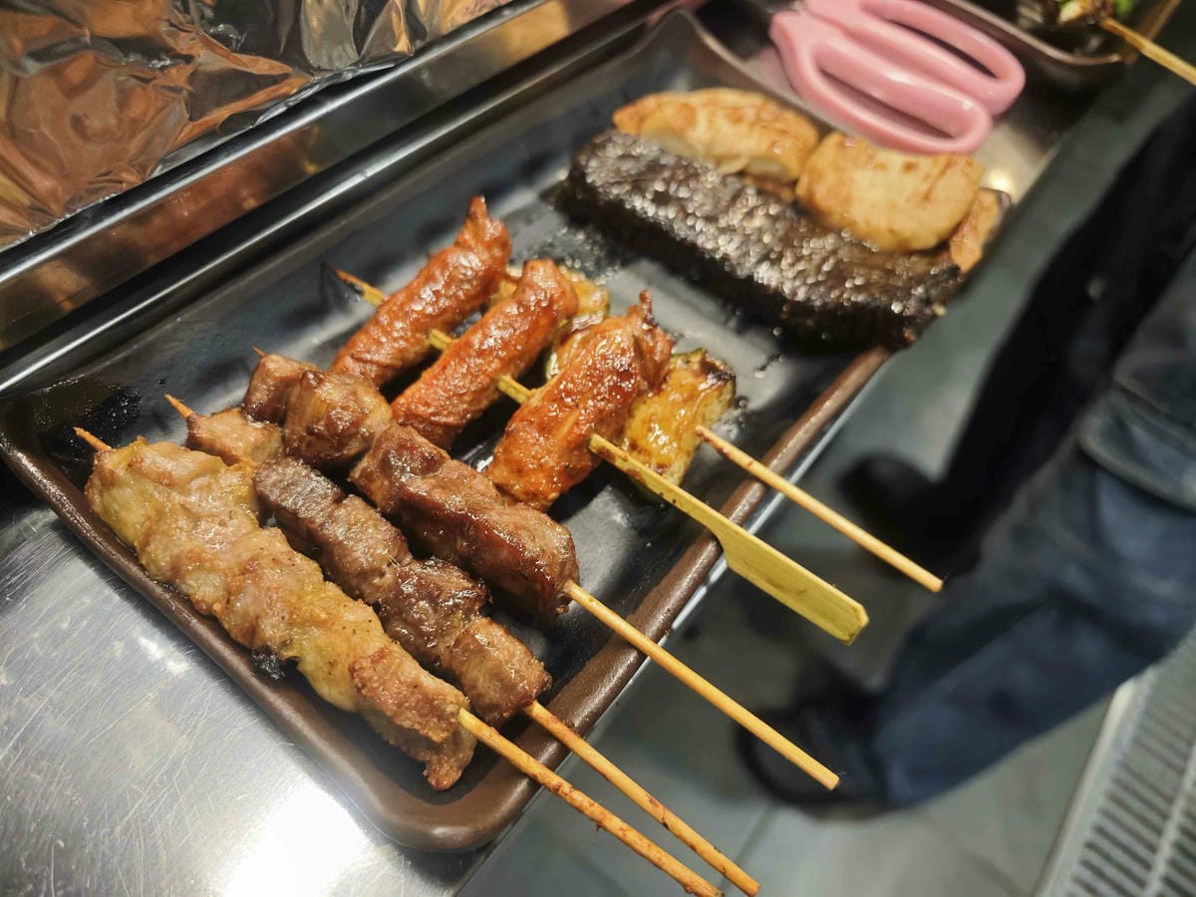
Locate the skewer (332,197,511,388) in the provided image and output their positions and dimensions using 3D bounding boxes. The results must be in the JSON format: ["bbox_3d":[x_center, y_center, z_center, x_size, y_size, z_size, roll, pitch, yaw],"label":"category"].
[{"bbox_3d":[-0.047,-0.044,0.221,0.017,0.017,0.068,27,57,7],"label":"skewer"}]

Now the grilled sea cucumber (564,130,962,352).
[{"bbox_3d":[0.050,-0.067,0.250,0.117,0.019,0.034,28,57,16],"label":"grilled sea cucumber"}]

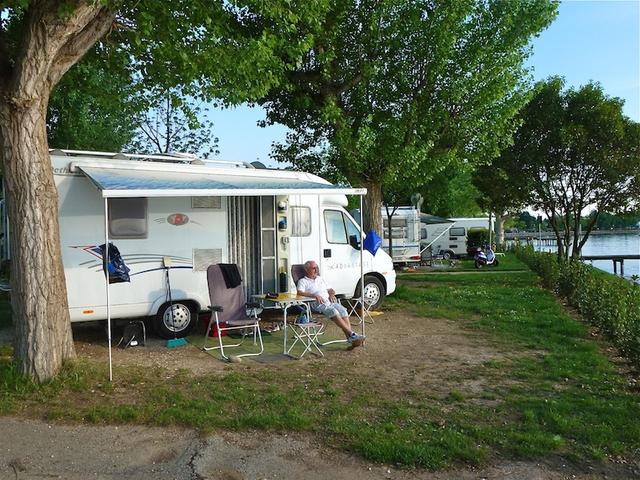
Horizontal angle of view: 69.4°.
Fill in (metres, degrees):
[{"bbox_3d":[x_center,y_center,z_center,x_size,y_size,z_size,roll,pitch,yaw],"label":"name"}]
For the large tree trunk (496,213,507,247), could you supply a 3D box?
[{"bbox_3d":[14.915,-0.547,37.985,0.780,3.200,0.780,-1,1,0],"label":"large tree trunk"}]

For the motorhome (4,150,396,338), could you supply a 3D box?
[{"bbox_3d":[-1.668,0.113,8.776,6.750,2.820,2.280,-1,1,-28],"label":"motorhome"}]

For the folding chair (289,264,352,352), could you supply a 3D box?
[{"bbox_3d":[0.023,0.954,7.095,0.630,1.130,0.760,-1,1,-37],"label":"folding chair"}]

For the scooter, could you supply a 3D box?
[{"bbox_3d":[7.833,0.714,21.695,1.800,1.150,0.680,-1,1,-41],"label":"scooter"}]

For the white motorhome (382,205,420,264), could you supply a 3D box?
[{"bbox_3d":[3.383,-0.077,23.787,2.250,2.800,6.000,-1,1,0],"label":"white motorhome"}]

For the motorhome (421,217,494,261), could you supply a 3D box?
[{"bbox_3d":[7.584,-0.109,29.888,6.100,2.650,2.250,-1,1,0],"label":"motorhome"}]

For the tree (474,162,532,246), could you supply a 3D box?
[{"bbox_3d":[14.888,-2.747,37.965,4.600,7.600,4.600,-1,1,0],"label":"tree"}]

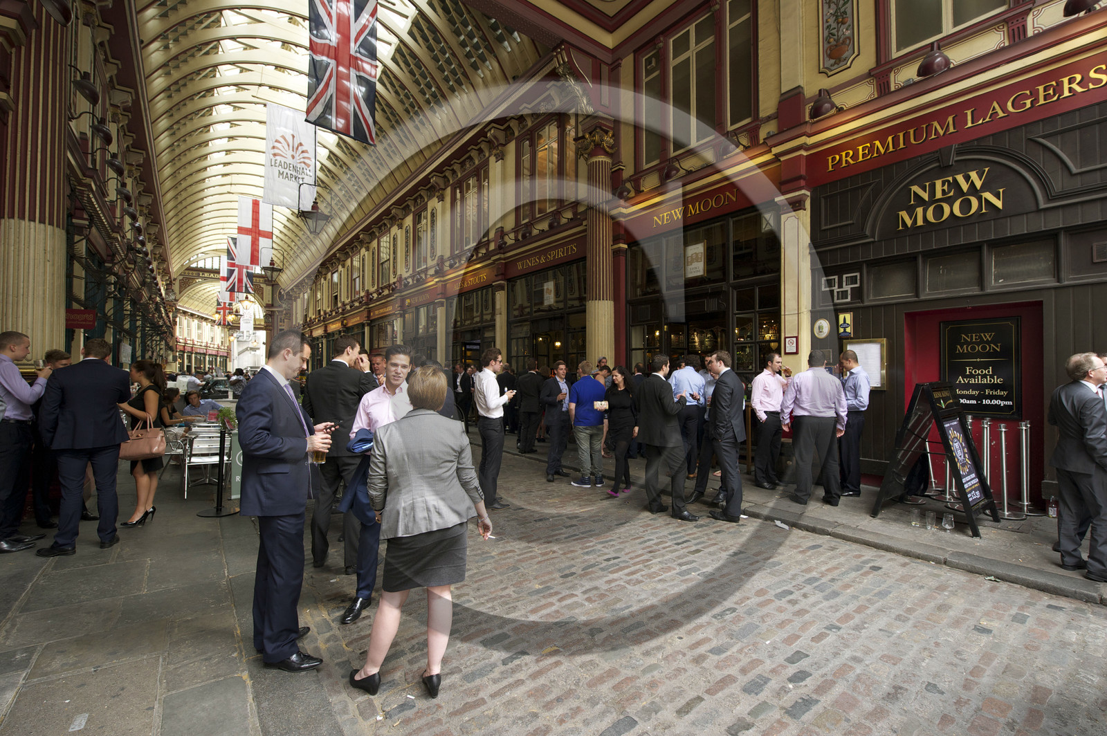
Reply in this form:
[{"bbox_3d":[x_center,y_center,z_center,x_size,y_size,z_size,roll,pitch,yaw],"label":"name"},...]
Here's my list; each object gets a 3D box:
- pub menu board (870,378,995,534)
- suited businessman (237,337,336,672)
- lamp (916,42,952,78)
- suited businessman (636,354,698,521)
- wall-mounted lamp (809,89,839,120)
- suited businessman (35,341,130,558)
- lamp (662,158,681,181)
[{"bbox_3d":[3.965,0.858,5.102,0.830,1.420,0.880,1,-1,-37],"label":"pub menu board"},{"bbox_3d":[-1.480,0.684,2.718,0.520,1.784,0.500,0,-1,-13],"label":"suited businessman"},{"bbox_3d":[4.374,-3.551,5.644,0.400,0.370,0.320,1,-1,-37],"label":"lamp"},{"bbox_3d":[1.247,0.743,5.429,0.580,1.788,0.500,1,-1,-29],"label":"suited businessman"},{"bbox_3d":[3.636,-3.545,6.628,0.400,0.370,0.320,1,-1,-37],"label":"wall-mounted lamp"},{"bbox_3d":[-4.190,0.668,4.409,0.600,1.850,0.440,1,-1,-38],"label":"suited businessman"},{"bbox_3d":[2.046,-3.419,8.486,0.370,0.390,0.340,1,-2,-38],"label":"lamp"}]

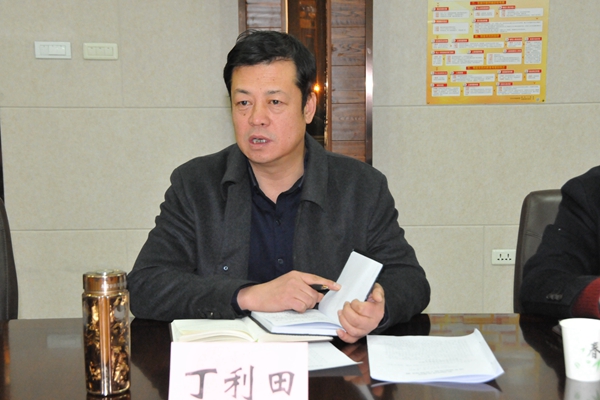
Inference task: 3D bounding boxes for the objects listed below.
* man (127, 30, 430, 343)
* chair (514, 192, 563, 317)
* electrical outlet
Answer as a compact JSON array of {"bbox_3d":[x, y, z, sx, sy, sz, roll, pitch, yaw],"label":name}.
[{"bbox_3d":[-0.042,0.316,1.841,0.600,1.290,0.700,0,8,3],"label":"man"},{"bbox_3d":[0.814,0.454,2.063,0.600,0.940,0.650,0,8,3],"label":"chair"},{"bbox_3d":[0.985,0.276,4.330,0.118,0.072,0.010,-1,8,-2],"label":"electrical outlet"}]

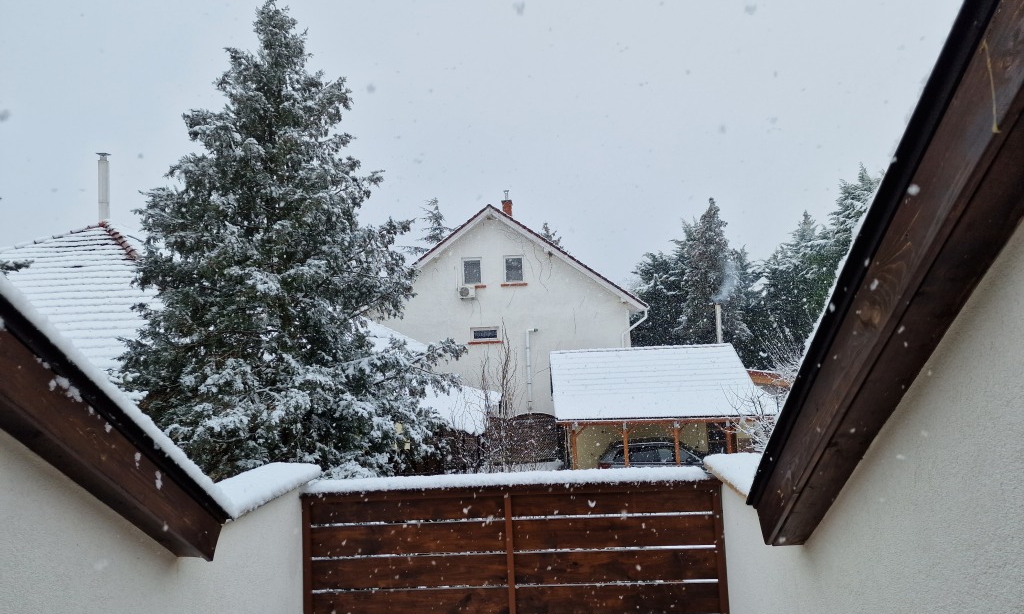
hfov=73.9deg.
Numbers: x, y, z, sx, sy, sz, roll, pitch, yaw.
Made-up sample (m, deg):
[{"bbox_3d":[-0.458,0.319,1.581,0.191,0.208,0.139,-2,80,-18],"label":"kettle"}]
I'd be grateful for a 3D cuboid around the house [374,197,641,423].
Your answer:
[{"bbox_3d":[-0.564,1.168,35.040,13.290,10.890,10.800,-3,-4,2],"label":"house"}]

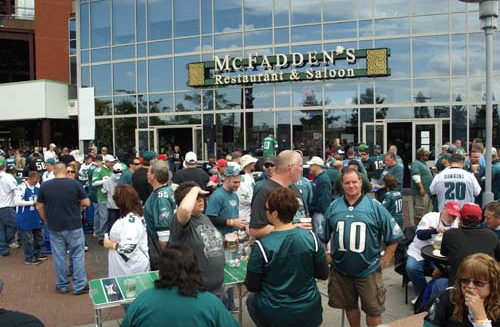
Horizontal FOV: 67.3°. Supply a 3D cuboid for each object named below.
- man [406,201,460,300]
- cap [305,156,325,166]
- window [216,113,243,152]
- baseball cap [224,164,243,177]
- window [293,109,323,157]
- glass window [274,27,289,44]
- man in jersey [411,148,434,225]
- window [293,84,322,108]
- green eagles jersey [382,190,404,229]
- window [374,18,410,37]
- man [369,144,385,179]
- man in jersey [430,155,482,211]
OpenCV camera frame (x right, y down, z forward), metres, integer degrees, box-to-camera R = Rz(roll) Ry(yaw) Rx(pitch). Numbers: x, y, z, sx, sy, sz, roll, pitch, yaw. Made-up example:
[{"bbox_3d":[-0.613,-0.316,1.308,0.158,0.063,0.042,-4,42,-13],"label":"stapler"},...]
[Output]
[{"bbox_3d":[2.236,1.066,4.550,0.540,1.220,0.700,-3,4,-43],"label":"man"},{"bbox_3d":[0.977,-0.030,5.600,0.270,0.150,0.180,-1,3,-1],"label":"cap"},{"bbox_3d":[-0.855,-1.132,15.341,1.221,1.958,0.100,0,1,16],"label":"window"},{"bbox_3d":[-0.166,0.080,4.150,0.260,0.140,0.180,0,3,12],"label":"baseball cap"},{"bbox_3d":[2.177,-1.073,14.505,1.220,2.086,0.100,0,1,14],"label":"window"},{"bbox_3d":[1.248,-4.980,14.661,0.524,0.651,0.100,0,1,15],"label":"glass window"},{"bbox_3d":[3.353,0.632,7.300,0.450,1.830,0.580,0,3,13],"label":"man in jersey"},{"bbox_3d":[2.282,-2.742,15.218,1.296,0.907,0.080,0,3,18],"label":"window"},{"bbox_3d":[2.475,0.822,6.500,0.440,0.630,0.260,-3,3,-33],"label":"green eagles jersey"},{"bbox_3d":[5.209,-4.988,13.700,1.220,0.651,0.100,0,1,12],"label":"window"},{"bbox_3d":[3.354,0.426,9.844,0.560,1.820,0.360,0,3,13],"label":"man"},{"bbox_3d":[2.893,0.741,5.293,0.640,1.770,0.450,1,3,27],"label":"man in jersey"}]

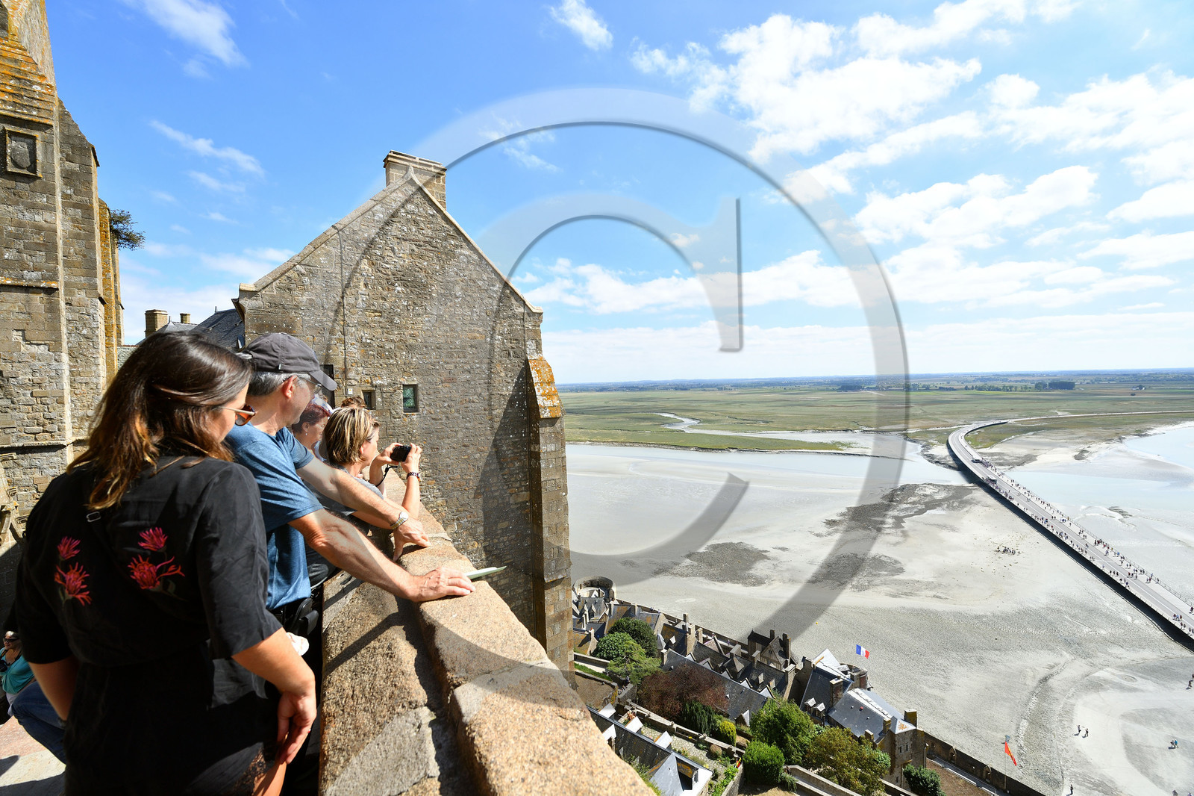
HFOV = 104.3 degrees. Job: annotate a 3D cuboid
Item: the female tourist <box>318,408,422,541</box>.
[{"bbox_3d":[-1.110,0.790,1.840,0.680,1.500,0.500,-3,2,-42],"label":"female tourist"}]

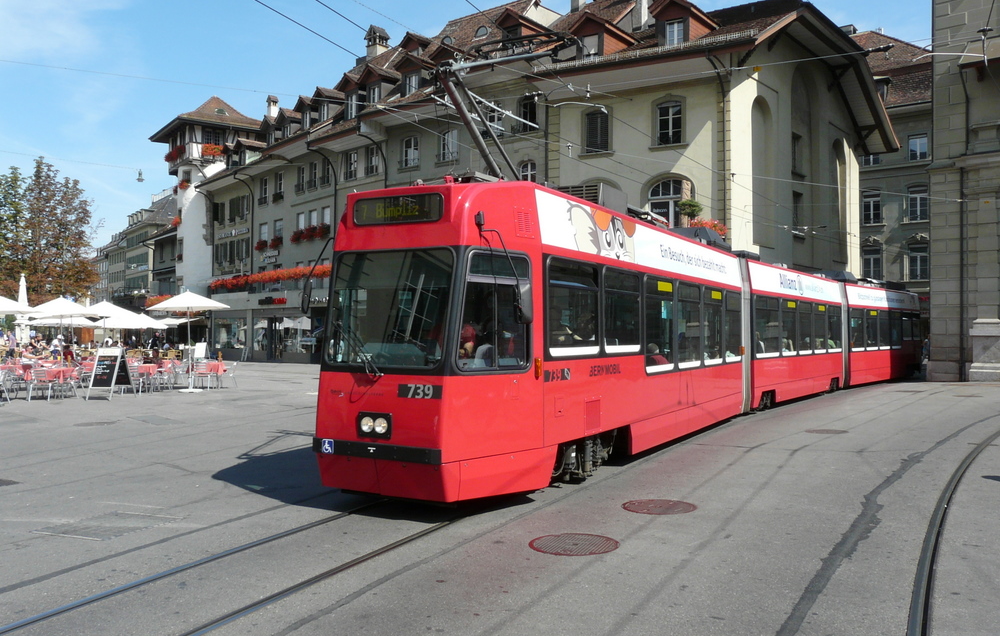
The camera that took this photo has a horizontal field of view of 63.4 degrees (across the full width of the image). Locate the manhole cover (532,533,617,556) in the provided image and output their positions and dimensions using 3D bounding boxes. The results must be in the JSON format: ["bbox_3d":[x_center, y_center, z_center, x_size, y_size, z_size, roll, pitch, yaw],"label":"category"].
[{"bbox_3d":[0.575,1.773,6.270,0.700,0.035,0.700,0,-1,0],"label":"manhole cover"}]

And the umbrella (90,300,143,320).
[{"bbox_3d":[-12.989,0.757,26.600,2.450,2.800,2.450,0,-1,0],"label":"umbrella"}]

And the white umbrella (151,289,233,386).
[{"bbox_3d":[-8.950,0.624,23.300,2.420,2.940,2.420,0,-1,0],"label":"white umbrella"}]

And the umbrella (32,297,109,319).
[{"bbox_3d":[-13.753,0.722,25.400,2.450,2.820,2.450,0,-1,0],"label":"umbrella"}]

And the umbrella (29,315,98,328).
[{"bbox_3d":[-16.767,0.863,31.000,2.700,2.760,2.700,0,-1,0],"label":"umbrella"}]

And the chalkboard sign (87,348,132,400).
[{"bbox_3d":[-9.780,1.389,20.380,0.610,1.290,0.920,0,-1,10],"label":"chalkboard sign"}]

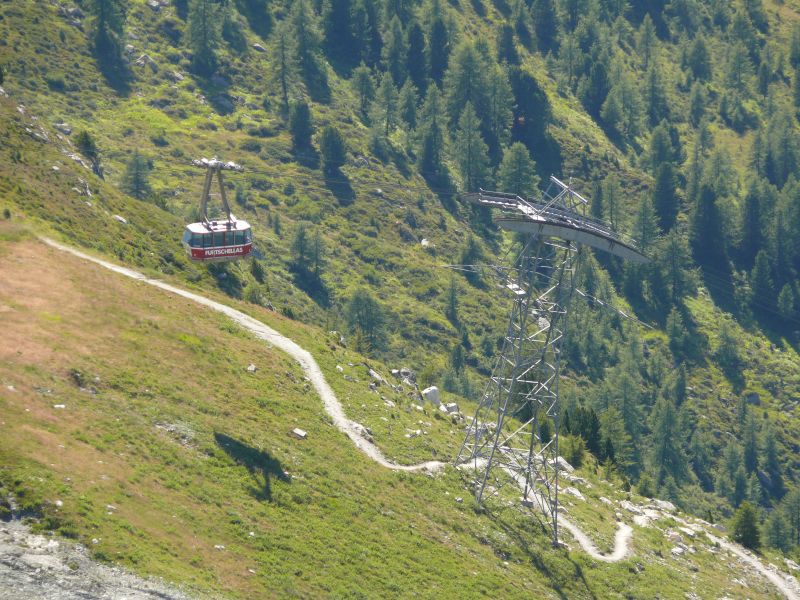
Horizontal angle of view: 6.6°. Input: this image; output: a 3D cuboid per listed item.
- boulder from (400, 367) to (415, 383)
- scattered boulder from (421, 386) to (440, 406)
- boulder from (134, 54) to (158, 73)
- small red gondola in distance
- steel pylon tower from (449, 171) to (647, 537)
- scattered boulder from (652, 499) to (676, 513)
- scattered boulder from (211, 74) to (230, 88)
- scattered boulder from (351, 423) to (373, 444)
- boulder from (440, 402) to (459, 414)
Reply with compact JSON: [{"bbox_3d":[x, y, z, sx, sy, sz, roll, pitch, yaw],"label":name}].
[{"bbox_3d":[0.617,6.127,574.000,1.150,1.100,1.000,0,15,0],"label":"boulder"},{"bbox_3d":[2.504,7.923,573.000,1.600,1.400,1.350,0,15,0],"label":"scattered boulder"},{"bbox_3d":[-24.698,-23.042,680.000,2.300,1.350,1.700,0,15,0],"label":"boulder"},{"bbox_3d":[-14.368,-7.342,551.000,5.200,8.100,2.450,-5,16,-19],"label":"small red gondola in distance"},{"bbox_3d":[10.461,4.272,559.500,14.400,29.000,8.200,6,12,-22],"label":"steel pylon tower"},{"bbox_3d":[21.980,17.077,580.000,1.950,0.850,1.400,0,15,0],"label":"scattered boulder"},{"bbox_3d":[-17.489,-21.288,680.000,1.900,1.050,1.500,0,15,0],"label":"scattered boulder"},{"bbox_3d":[-3.062,10.536,555.000,1.700,1.250,1.350,0,15,0],"label":"scattered boulder"},{"bbox_3d":[4.064,8.908,573.000,1.400,0.800,1.150,0,15,0],"label":"boulder"}]

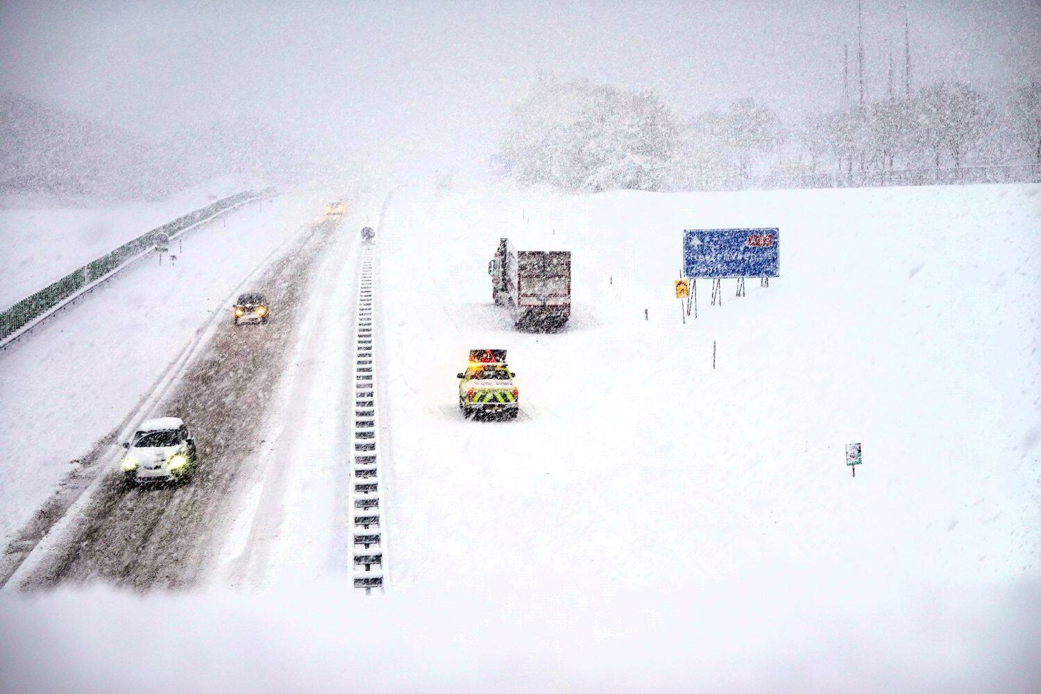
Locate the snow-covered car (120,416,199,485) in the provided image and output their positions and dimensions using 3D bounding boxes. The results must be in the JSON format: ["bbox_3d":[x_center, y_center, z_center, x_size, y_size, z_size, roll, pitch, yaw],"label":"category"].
[{"bbox_3d":[-10.564,3.127,66.362,1.800,1.560,4.300,-2,6,-3],"label":"snow-covered car"}]

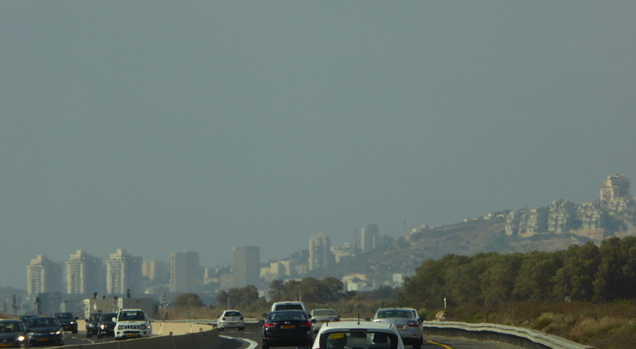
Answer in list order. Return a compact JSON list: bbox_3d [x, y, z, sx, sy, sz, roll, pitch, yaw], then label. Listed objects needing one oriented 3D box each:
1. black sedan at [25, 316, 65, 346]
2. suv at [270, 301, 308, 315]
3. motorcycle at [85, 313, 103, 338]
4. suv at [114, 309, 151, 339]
[{"bbox_3d":[-12.514,7.239,313.000,1.780,1.460,4.500,0,-1,-1],"label":"black sedan"},{"bbox_3d":[-1.352,6.690,314.000,1.860,1.740,4.600,0,-1,-1],"label":"suv"},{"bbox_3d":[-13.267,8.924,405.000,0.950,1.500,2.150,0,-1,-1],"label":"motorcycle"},{"bbox_3d":[-8.799,7.277,327.000,1.650,1.700,3.800,0,-1,0],"label":"suv"}]

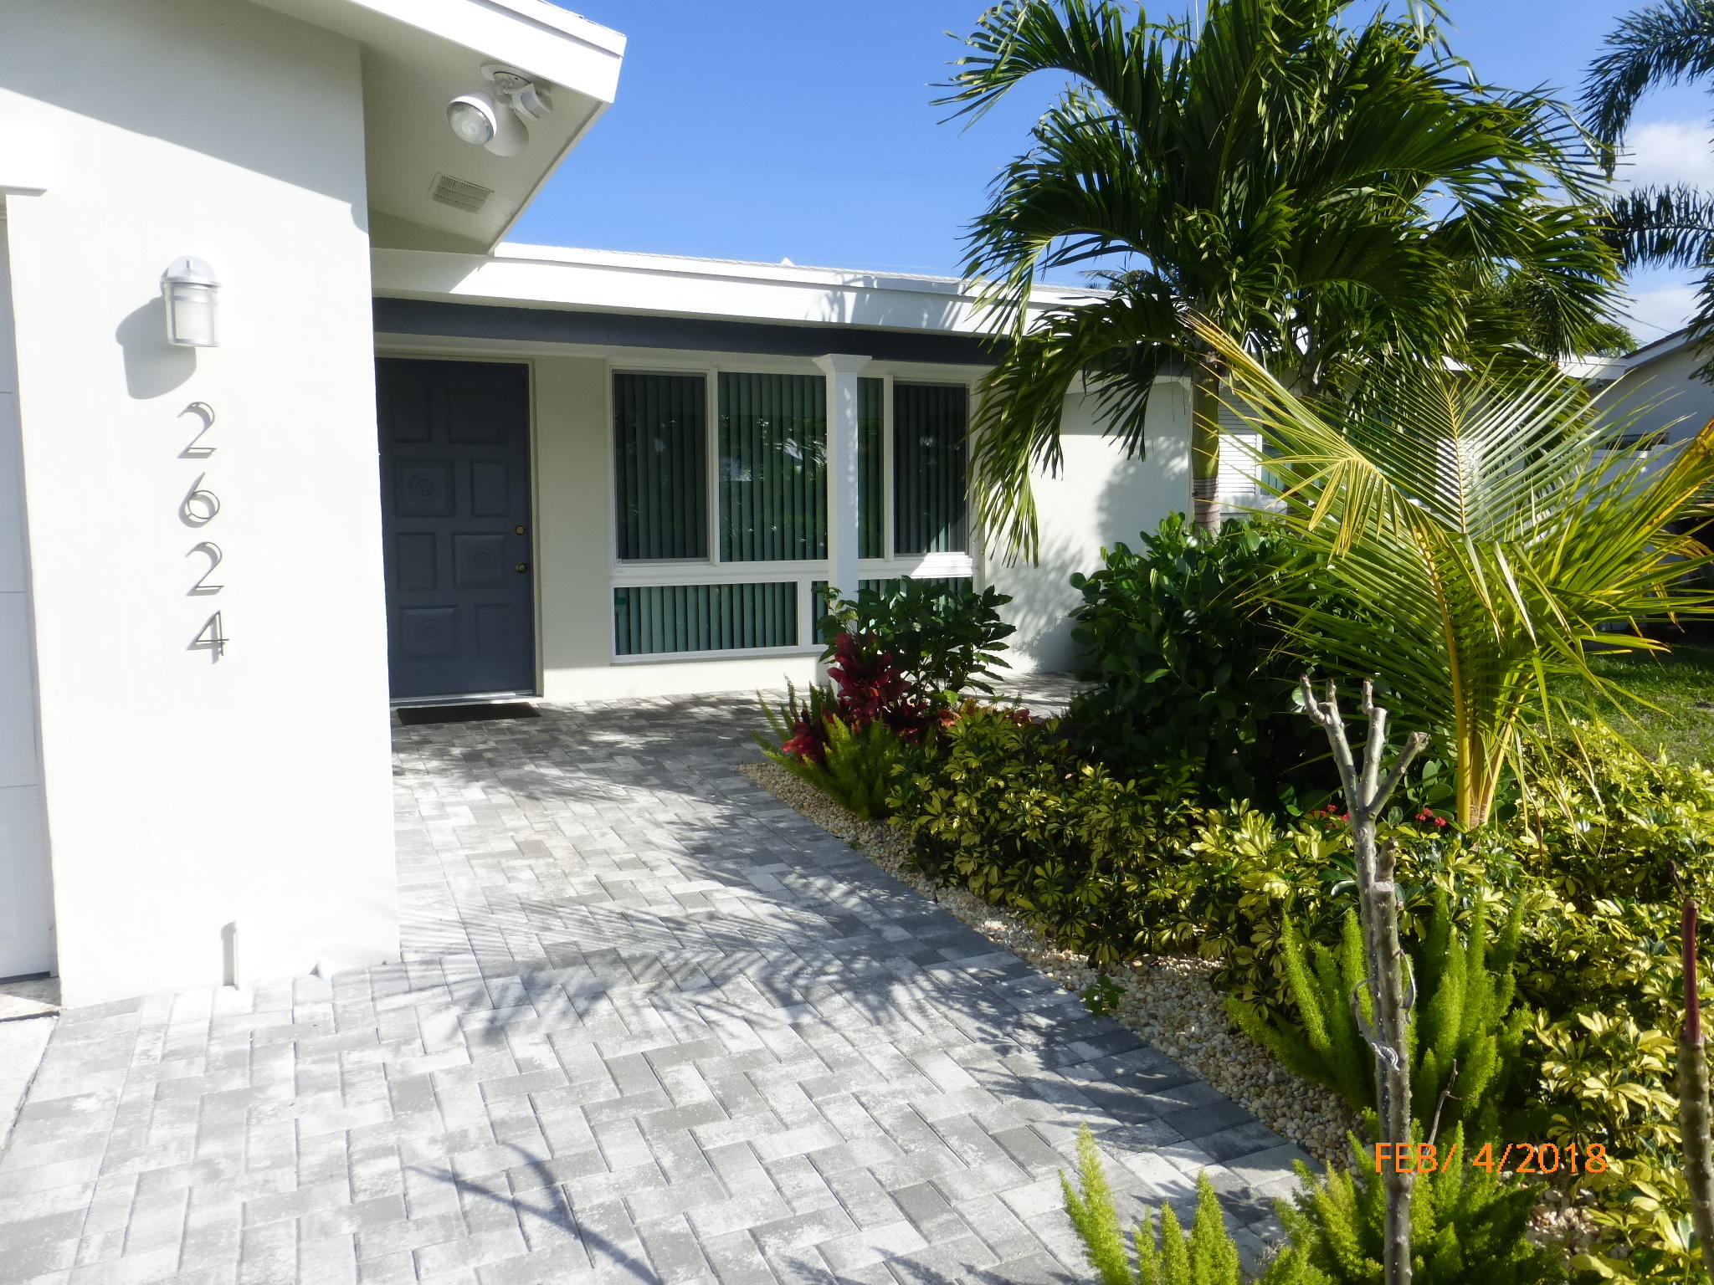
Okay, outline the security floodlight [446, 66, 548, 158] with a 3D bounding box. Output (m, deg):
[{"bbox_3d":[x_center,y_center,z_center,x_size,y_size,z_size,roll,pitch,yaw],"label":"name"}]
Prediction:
[{"bbox_3d":[-0.984,-1.429,3.200,0.260,0.190,0.260,-3,7,-25],"label":"security floodlight"}]

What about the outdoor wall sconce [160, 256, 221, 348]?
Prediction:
[{"bbox_3d":[-1.725,-0.876,3.076,0.135,0.240,0.180,-3,7,-25],"label":"outdoor wall sconce"}]

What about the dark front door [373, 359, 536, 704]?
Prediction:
[{"bbox_3d":[-2.421,-0.681,7.224,0.920,2.050,0.070,-3,7,-25],"label":"dark front door"}]

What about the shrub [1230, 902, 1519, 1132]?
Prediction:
[{"bbox_3d":[1.298,0.922,2.912,0.670,0.510,0.570,3,7,25],"label":"shrub"}]

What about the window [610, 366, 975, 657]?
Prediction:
[{"bbox_3d":[-0.362,-0.855,8.141,2.640,1.900,0.100,-3,7,-25],"label":"window"}]

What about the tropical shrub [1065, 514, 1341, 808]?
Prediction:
[{"bbox_3d":[1.710,0.032,5.853,1.380,1.420,1.250,2,7,16],"label":"tropical shrub"}]

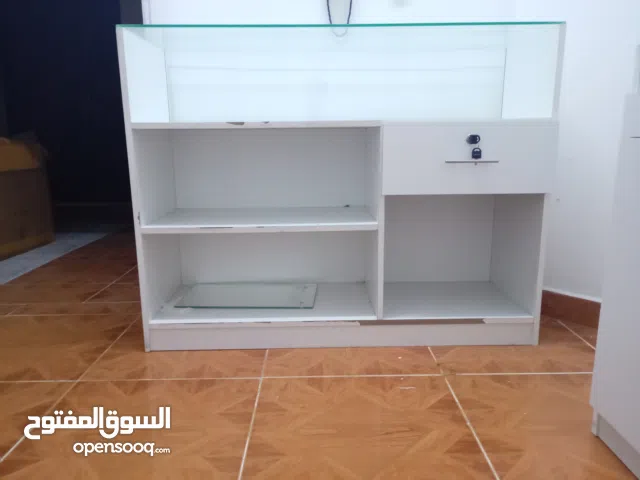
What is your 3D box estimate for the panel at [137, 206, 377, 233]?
[{"bbox_3d":[-0.171,-0.070,1.480,0.672,0.018,0.343,-1,12,-1],"label":"panel"}]

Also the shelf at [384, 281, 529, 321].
[{"bbox_3d":[0.411,0.202,1.547,0.450,0.018,0.343,-1,12,-1],"label":"shelf"}]

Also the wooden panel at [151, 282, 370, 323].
[{"bbox_3d":[-0.168,0.209,1.540,0.672,0.018,0.343,-1,12,-1],"label":"wooden panel"}]

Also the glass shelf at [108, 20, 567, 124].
[{"bbox_3d":[0.059,-0.482,1.403,1.168,0.241,0.361,-1,12,-1],"label":"glass shelf"}]

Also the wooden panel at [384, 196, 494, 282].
[{"bbox_3d":[0.407,-0.032,1.681,0.450,0.381,0.018,-1,12,-1],"label":"wooden panel"}]

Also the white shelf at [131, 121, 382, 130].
[{"bbox_3d":[-0.170,-0.350,1.426,0.683,0.018,0.351,-1,12,-1],"label":"white shelf"}]

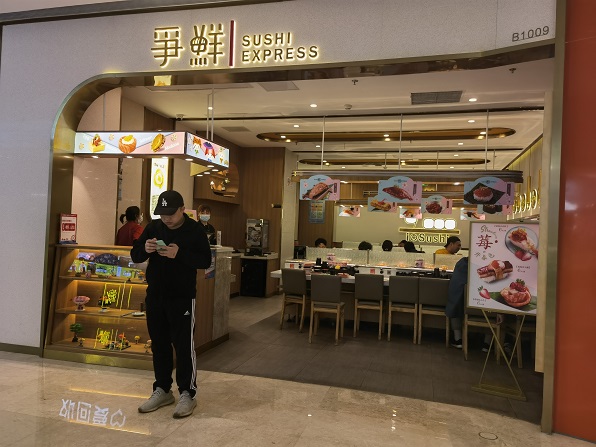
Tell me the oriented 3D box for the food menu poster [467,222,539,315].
[{"bbox_3d":[1.949,0.421,4.417,0.650,0.855,0.040,2,-2,35],"label":"food menu poster"}]

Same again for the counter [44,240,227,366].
[{"bbox_3d":[-1.743,0.855,5.334,1.450,1.150,1.400,2,-1,16],"label":"counter"}]

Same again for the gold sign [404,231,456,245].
[{"bbox_3d":[3.686,0.381,13.038,1.450,0.400,0.080,2,-1,17],"label":"gold sign"}]

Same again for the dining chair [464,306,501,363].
[{"bbox_3d":[2.198,1.164,5.575,0.410,0.860,0.520,2,-1,16],"label":"dining chair"}]

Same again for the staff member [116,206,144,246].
[{"bbox_3d":[-2.092,0.605,5.784,0.340,1.630,0.480,3,-1,-44],"label":"staff member"}]

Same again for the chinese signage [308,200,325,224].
[{"bbox_3d":[0.556,-0.354,14.053,0.500,0.710,0.020,2,-1,17],"label":"chinese signage"}]

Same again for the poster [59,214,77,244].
[{"bbox_3d":[-2.459,0.064,4.965,0.200,0.325,0.060,2,-1,10],"label":"poster"}]

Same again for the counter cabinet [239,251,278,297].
[{"bbox_3d":[-0.772,1.119,10.030,0.640,0.820,0.750,2,-1,17],"label":"counter cabinet"}]

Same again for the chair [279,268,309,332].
[{"bbox_3d":[0.034,1.093,6.708,0.410,0.860,0.520,2,-1,29],"label":"chair"}]

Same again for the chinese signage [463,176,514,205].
[{"bbox_3d":[2.684,-0.455,6.511,0.655,0.405,0.030,2,-1,17],"label":"chinese signage"}]

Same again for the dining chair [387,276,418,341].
[{"bbox_3d":[1.450,1.145,6.327,0.410,0.860,0.520,2,-1,16],"label":"dining chair"}]

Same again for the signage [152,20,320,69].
[{"bbox_3d":[-0.622,-1.677,4.347,1.720,0.460,0.050,2,-1,16],"label":"signage"}]

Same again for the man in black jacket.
[{"bbox_3d":[-0.989,0.590,3.641,0.560,1.690,0.430,2,-1,28],"label":"man in black jacket"}]

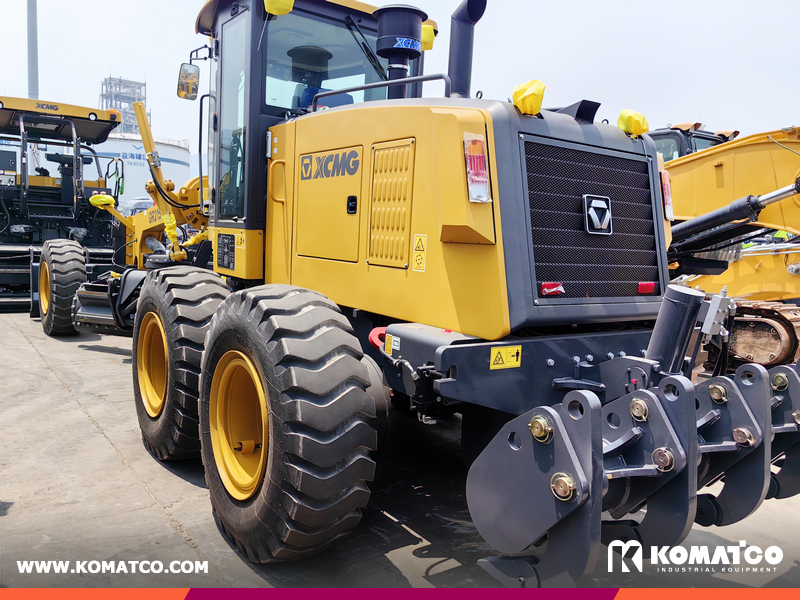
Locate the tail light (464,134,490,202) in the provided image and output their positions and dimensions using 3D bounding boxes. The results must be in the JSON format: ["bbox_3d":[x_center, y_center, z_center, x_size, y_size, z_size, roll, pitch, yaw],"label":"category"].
[{"bbox_3d":[0.309,-0.533,2.518,0.086,0.270,0.045,-3,-5,-19],"label":"tail light"}]

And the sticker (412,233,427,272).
[{"bbox_3d":[0.093,-0.218,2.920,0.004,0.172,0.090,-2,7,-36],"label":"sticker"}]

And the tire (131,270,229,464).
[{"bbox_3d":[-1.536,0.438,4.422,0.440,1.350,1.350,-2,7,-36],"label":"tire"}]

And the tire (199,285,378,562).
[{"bbox_3d":[-0.630,0.606,3.197,0.440,1.350,1.350,-2,7,-36],"label":"tire"}]

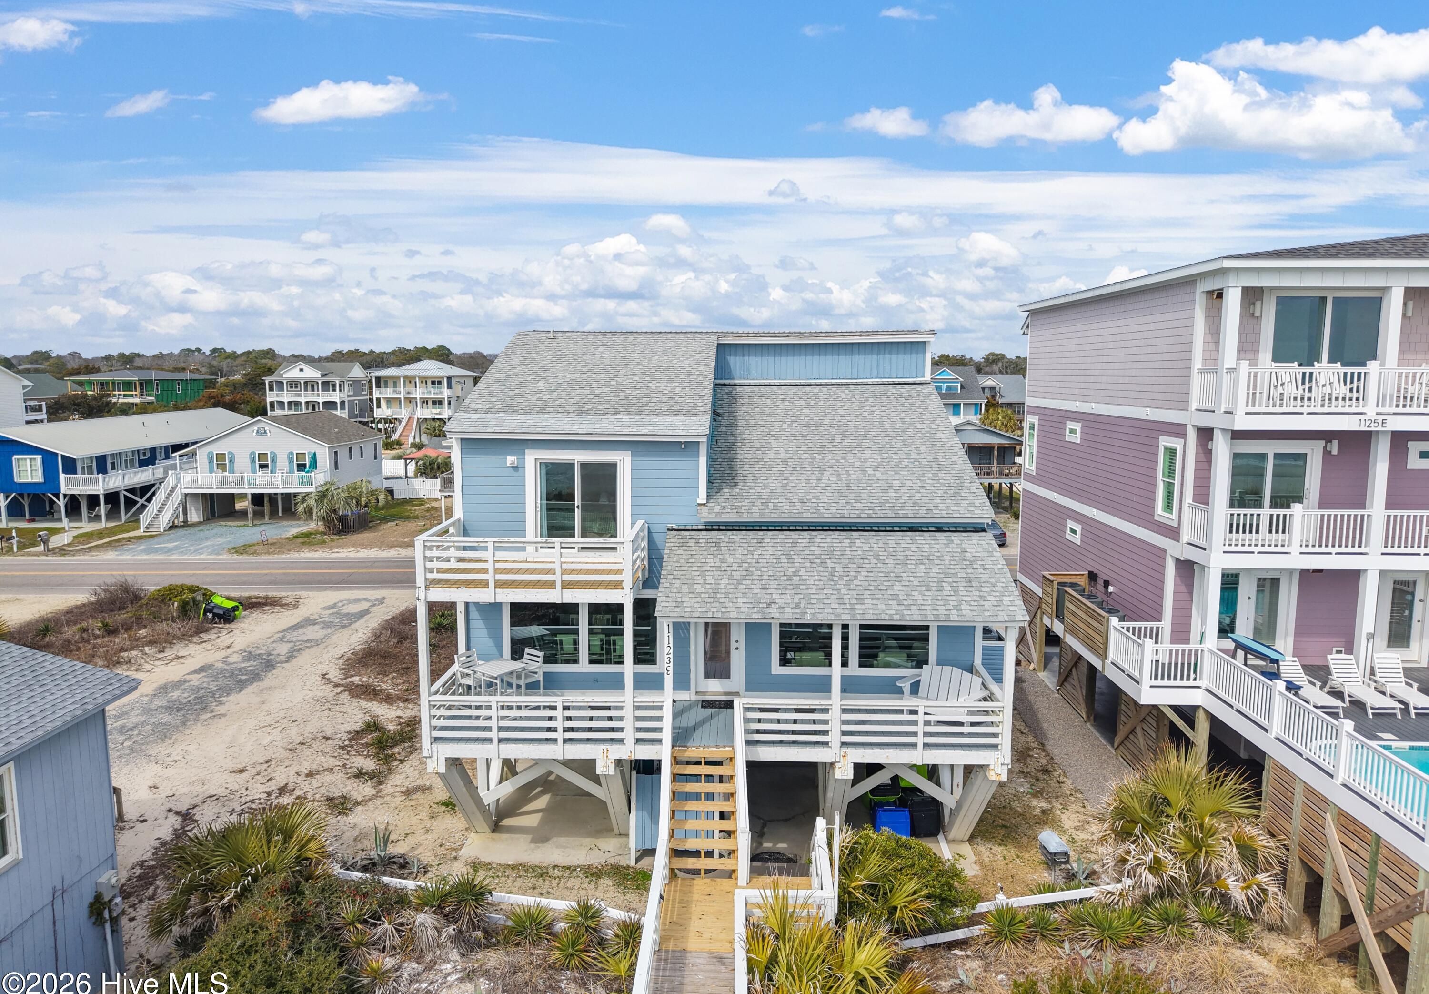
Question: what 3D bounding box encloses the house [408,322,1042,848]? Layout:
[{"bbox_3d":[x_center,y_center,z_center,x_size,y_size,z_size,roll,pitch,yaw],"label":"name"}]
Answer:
[{"bbox_3d":[0.209,1.022,24.617,11.000,10.250,14.500,0,7,1],"label":"house"}]

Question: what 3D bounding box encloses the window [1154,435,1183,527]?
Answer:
[{"bbox_3d":[10.349,-0.358,22.586,0.100,1.930,1.210,1,7,1],"label":"window"}]

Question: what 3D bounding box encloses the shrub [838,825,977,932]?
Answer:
[{"bbox_3d":[3.367,6.644,17.334,2.402,1.651,2.042,0,7,2],"label":"shrub"}]

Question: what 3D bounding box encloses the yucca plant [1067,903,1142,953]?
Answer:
[{"bbox_3d":[6.407,7.027,16.212,1.171,0.705,0.878,0,7,1],"label":"yucca plant"}]

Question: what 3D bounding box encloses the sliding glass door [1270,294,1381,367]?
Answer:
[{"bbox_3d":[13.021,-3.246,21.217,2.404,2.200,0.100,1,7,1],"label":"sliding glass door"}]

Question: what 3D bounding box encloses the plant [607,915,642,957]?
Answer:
[{"bbox_3d":[-1.355,6.873,15.529,0.627,0.578,0.627,0,7,1],"label":"plant"}]

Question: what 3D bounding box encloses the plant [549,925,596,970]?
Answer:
[{"bbox_3d":[-2.248,7.151,15.718,0.719,0.637,0.719,0,7,2],"label":"plant"}]

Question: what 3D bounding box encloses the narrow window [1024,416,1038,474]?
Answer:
[{"bbox_3d":[10.576,-1.713,33.071,0.100,1.900,1.180,1,7,1],"label":"narrow window"}]

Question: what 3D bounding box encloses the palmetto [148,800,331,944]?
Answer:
[{"bbox_3d":[-8.120,6.393,16.993,2.922,2.181,2.338,0,7,2],"label":"palmetto"}]

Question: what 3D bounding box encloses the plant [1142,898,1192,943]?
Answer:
[{"bbox_3d":[7.673,7.180,16.823,0.777,0.643,0.777,0,7,2],"label":"plant"}]

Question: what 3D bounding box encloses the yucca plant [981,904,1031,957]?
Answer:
[{"bbox_3d":[4.805,7.110,16.315,0.777,0.798,0.777,0,7,2],"label":"yucca plant"}]

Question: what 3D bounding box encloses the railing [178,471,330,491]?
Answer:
[{"bbox_3d":[-29.516,-1.151,63.855,8.576,1.054,2.200,0,7,2],"label":"railing"}]

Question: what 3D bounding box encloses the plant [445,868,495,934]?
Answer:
[{"bbox_3d":[-4.154,6.868,16.846,0.830,1.096,0.830,0,7,2],"label":"plant"}]

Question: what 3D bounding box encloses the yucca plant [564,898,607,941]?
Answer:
[{"bbox_3d":[-2.168,7.085,16.665,0.745,0.623,0.745,0,7,2],"label":"yucca plant"}]

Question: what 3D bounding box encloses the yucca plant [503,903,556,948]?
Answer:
[{"bbox_3d":[-3.072,7.118,16.486,0.877,0.598,0.877,0,7,2],"label":"yucca plant"}]

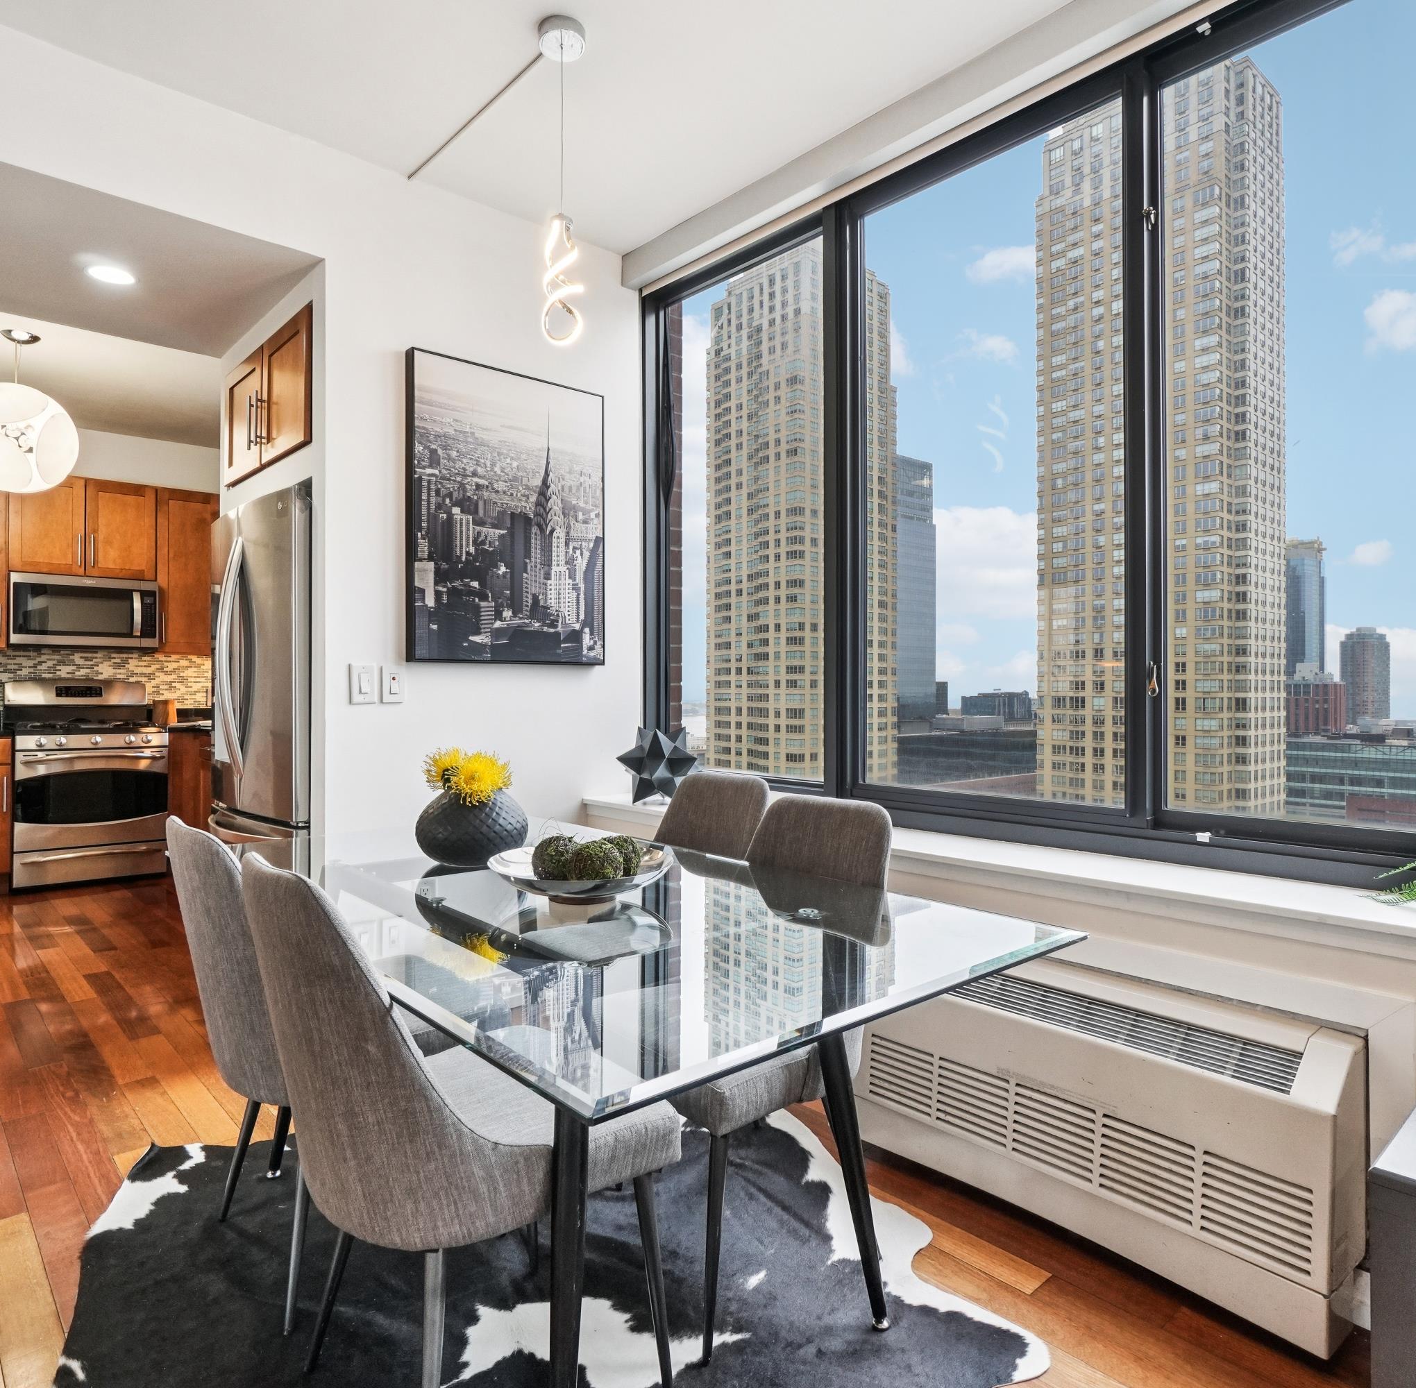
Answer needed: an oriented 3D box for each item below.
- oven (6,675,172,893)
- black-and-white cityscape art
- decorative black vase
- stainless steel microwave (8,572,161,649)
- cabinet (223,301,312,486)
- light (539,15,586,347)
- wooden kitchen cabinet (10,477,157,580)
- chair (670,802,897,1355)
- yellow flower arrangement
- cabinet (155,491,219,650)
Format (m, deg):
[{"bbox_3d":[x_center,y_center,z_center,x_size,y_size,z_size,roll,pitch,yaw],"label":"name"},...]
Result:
[{"bbox_3d":[-3.912,0.553,5.467,0.762,1.200,0.690,0,0,-40],"label":"oven"},{"bbox_3d":[-0.687,-0.614,3.066,0.745,1.022,0.035,0,0,-39],"label":"black-and-white cityscape art"},{"bbox_3d":[-0.528,0.295,1.935,0.250,0.170,0.250,0,0,-41],"label":"decorative black vase"},{"bbox_3d":[-3.975,-0.504,5.538,0.760,0.437,0.400,0,0,-39],"label":"stainless steel microwave"},{"bbox_3d":[-1.343,-1.000,3.189,0.550,0.435,0.905,0,0,-42],"label":"cabinet"},{"bbox_3d":[-0.376,-1.297,2.226,0.120,0.810,0.120,0,0,0],"label":"light"},{"bbox_3d":[-3.991,-1.043,5.558,0.760,0.618,0.330,0,0,-39],"label":"wooden kitchen cabinet"},{"bbox_3d":[0.060,0.718,1.863,0.575,0.895,0.480,0,0,-39],"label":"chair"},{"bbox_3d":[-0.533,0.183,1.935,0.200,0.135,0.160,0,0,-15],"label":"yellow flower arrangement"},{"bbox_3d":[-3.565,-0.806,5.923,0.390,1.080,0.330,0,0,-40],"label":"cabinet"}]

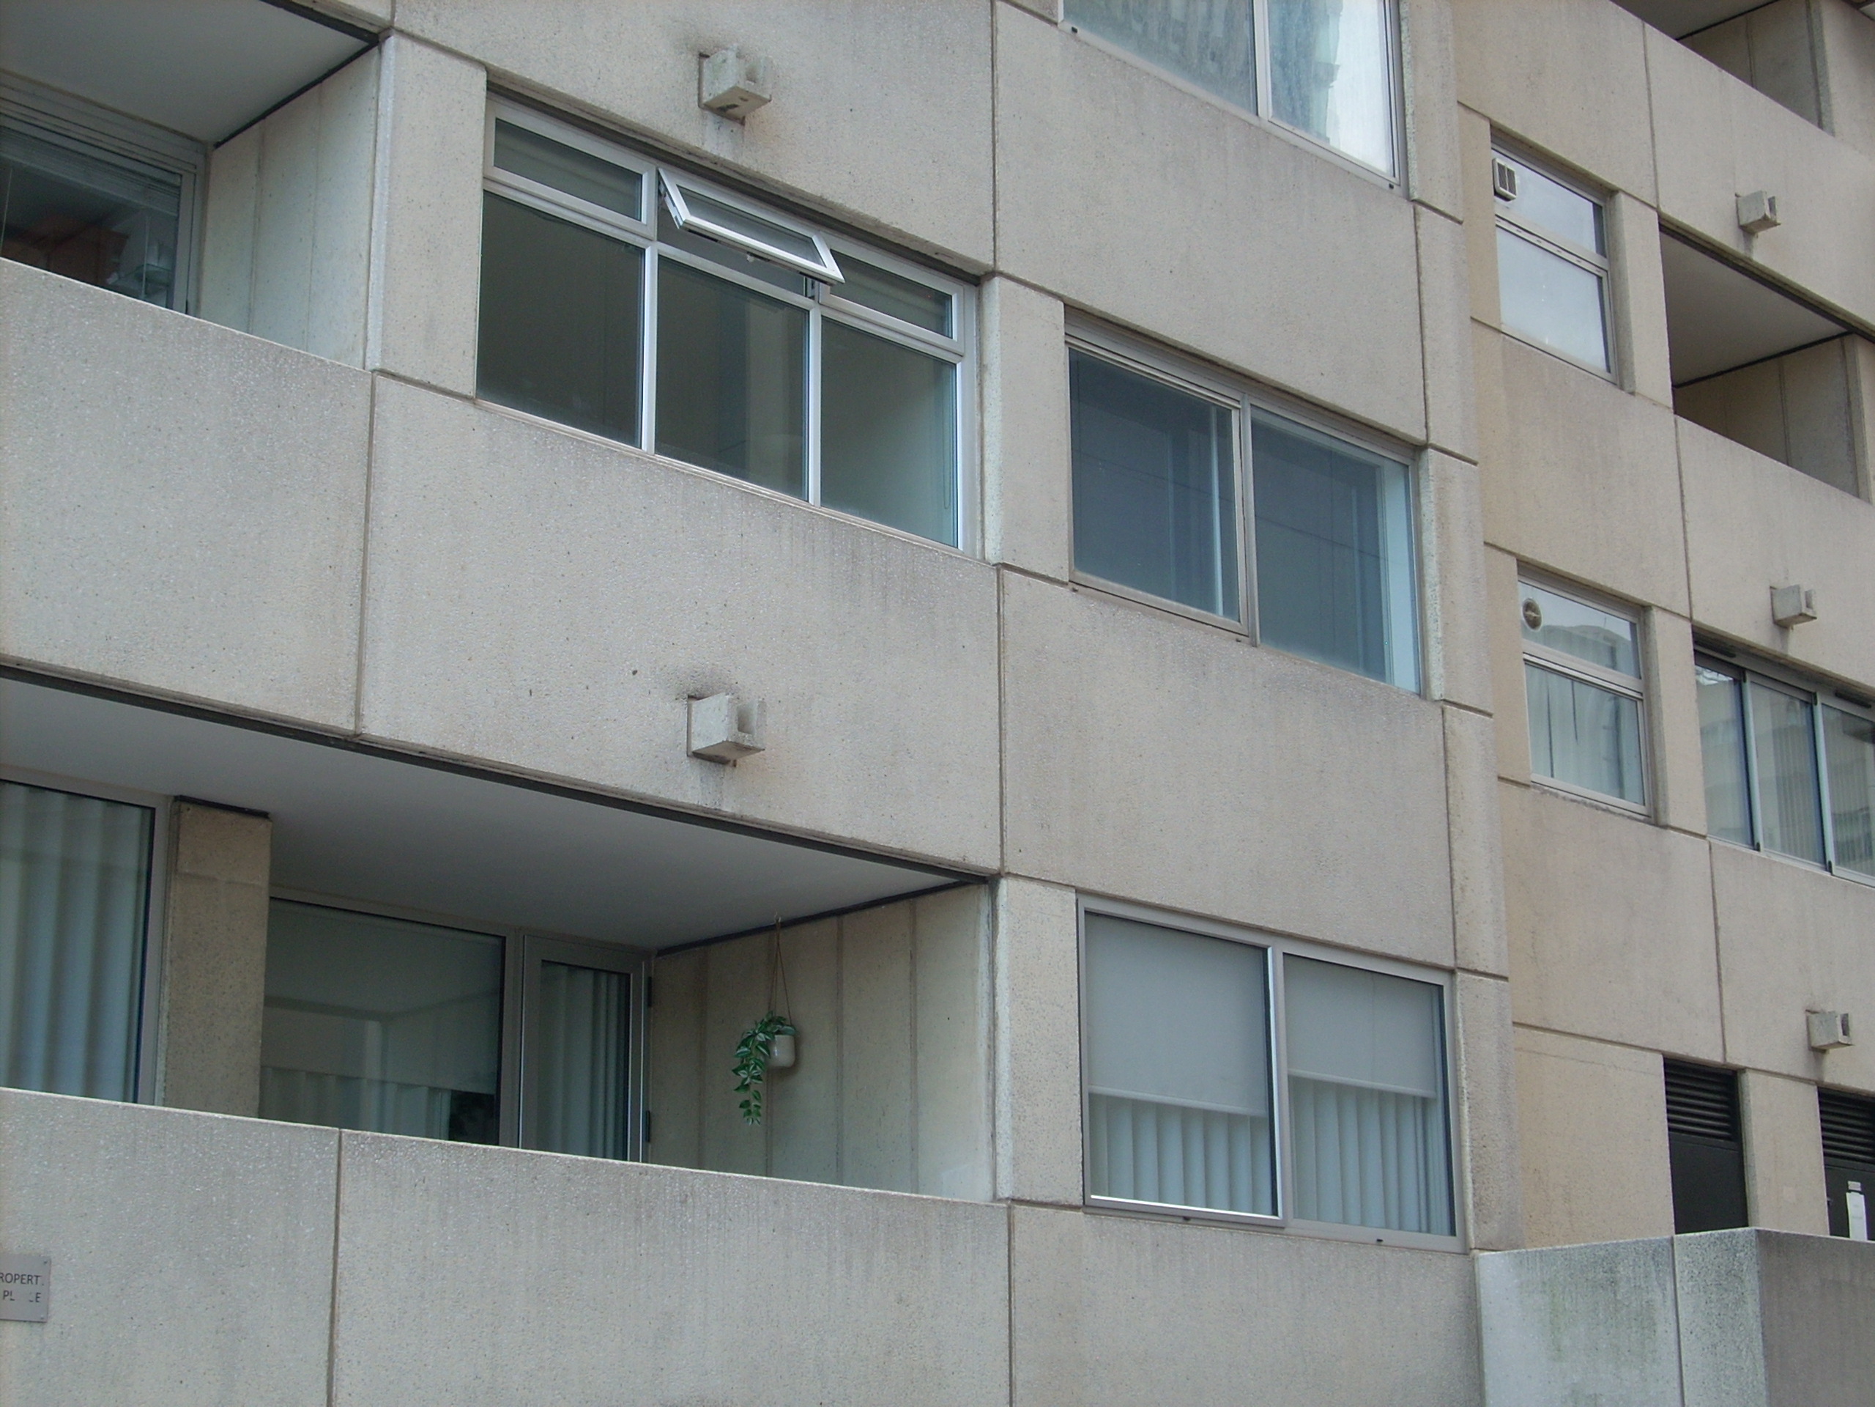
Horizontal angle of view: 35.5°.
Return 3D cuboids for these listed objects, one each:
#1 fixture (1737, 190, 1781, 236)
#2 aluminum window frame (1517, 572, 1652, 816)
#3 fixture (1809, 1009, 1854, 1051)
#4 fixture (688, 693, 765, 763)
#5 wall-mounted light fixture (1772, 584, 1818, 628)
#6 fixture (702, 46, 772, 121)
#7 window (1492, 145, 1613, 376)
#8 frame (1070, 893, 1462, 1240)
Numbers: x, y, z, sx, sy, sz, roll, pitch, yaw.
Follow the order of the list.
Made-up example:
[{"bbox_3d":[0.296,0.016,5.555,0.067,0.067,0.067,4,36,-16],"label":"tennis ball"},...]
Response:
[{"bbox_3d":[5.302,-3.165,18.825,0.200,0.205,0.200,15,-22,-41],"label":"fixture"},{"bbox_3d":[3.635,-0.019,16.584,1.305,1.280,0.100,15,-22,-41],"label":"aluminum window frame"},{"bbox_3d":[5.316,1.936,17.351,0.200,0.205,0.200,15,-22,-41],"label":"fixture"},{"bbox_3d":[-0.776,0.081,10.899,0.200,0.205,0.200,15,-22,-41],"label":"fixture"},{"bbox_3d":[5.313,-0.611,18.090,0.200,0.205,0.200,15,-22,-41],"label":"wall-mounted light fixture"},{"bbox_3d":[-0.790,-2.481,11.632,0.200,0.205,0.200,15,-22,-41],"label":"fixture"},{"bbox_3d":[3.615,-2.580,17.312,1.270,1.275,0.100,15,-22,-41],"label":"window"},{"bbox_3d":[1.489,1.677,12.911,2.615,1.325,0.090,15,-22,-41],"label":"frame"}]

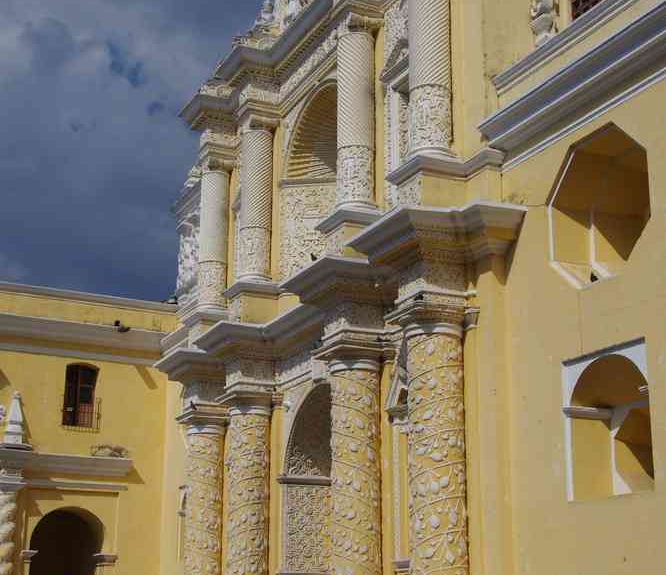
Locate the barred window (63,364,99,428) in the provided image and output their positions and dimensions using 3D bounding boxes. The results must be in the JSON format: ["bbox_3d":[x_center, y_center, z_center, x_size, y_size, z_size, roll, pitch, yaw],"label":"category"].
[{"bbox_3d":[-8.057,3.532,38.564,1.136,2.150,0.304,8,-17,-24],"label":"barred window"}]

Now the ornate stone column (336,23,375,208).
[{"bbox_3d":[0.546,-3.843,27.812,0.892,4.533,0.892,0,-16,0],"label":"ornate stone column"}]

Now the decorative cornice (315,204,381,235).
[{"bbox_3d":[0.395,-1.236,24.932,1.082,0.282,1.329,8,-18,-24],"label":"decorative cornice"}]

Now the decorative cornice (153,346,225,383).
[{"bbox_3d":[-4.133,2.382,33.992,1.399,0.669,2.413,8,-17,-24],"label":"decorative cornice"}]

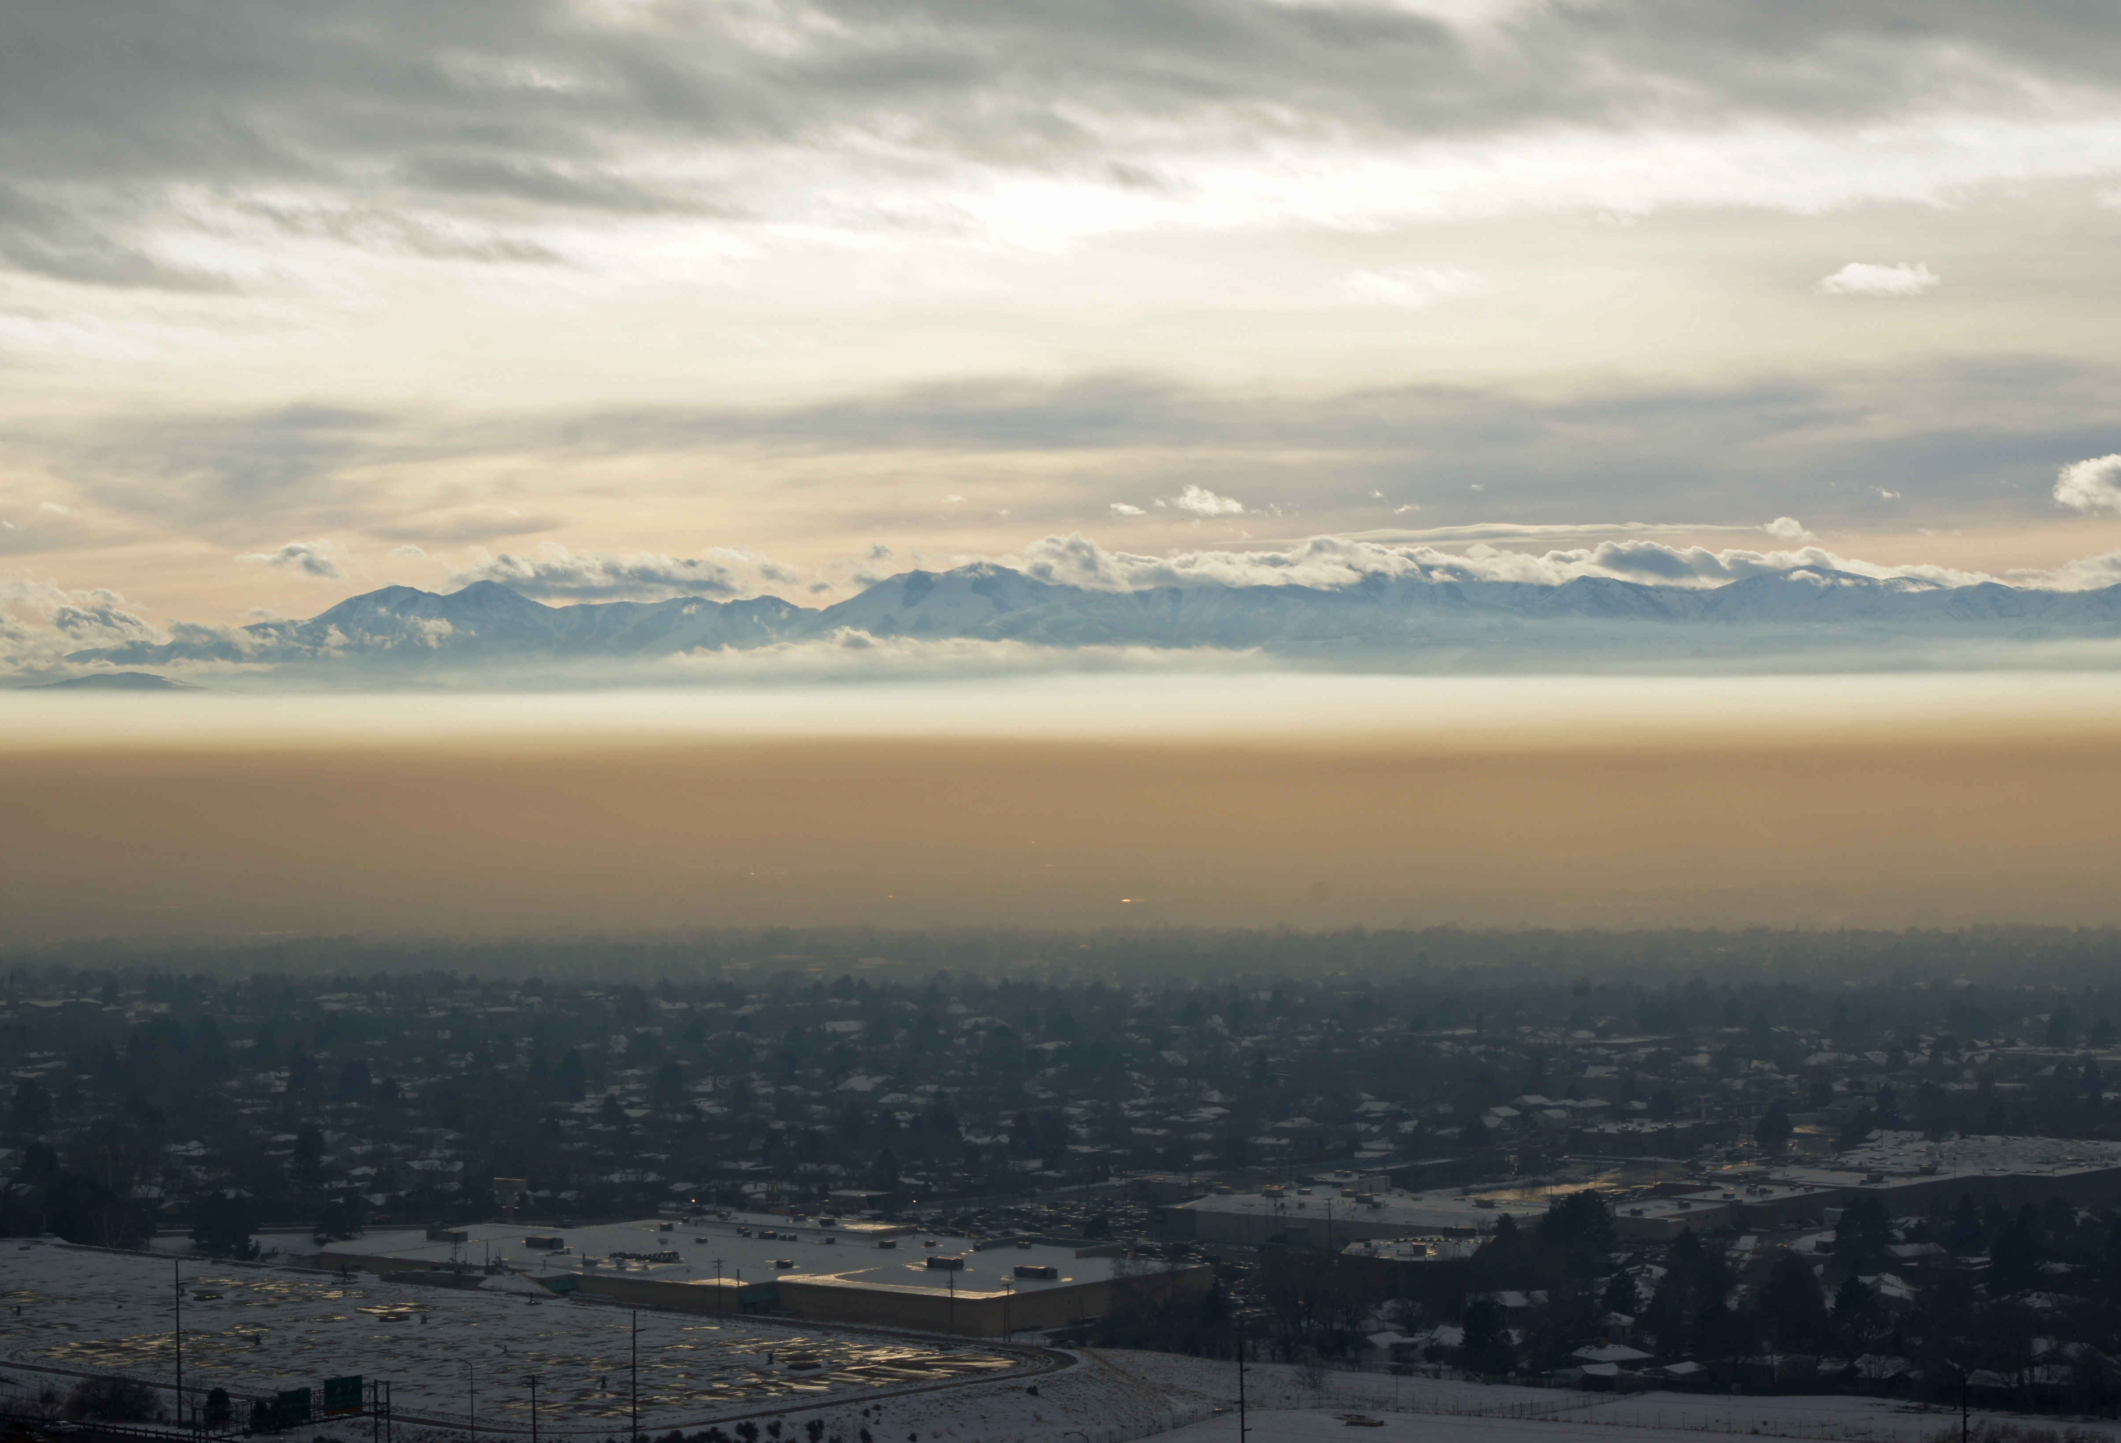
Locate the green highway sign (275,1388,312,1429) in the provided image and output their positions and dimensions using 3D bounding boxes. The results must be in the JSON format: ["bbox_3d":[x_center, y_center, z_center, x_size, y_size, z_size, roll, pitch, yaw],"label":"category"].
[{"bbox_3d":[-91.960,82.380,594.000,0.300,3.750,5.200,0,0,36],"label":"green highway sign"}]

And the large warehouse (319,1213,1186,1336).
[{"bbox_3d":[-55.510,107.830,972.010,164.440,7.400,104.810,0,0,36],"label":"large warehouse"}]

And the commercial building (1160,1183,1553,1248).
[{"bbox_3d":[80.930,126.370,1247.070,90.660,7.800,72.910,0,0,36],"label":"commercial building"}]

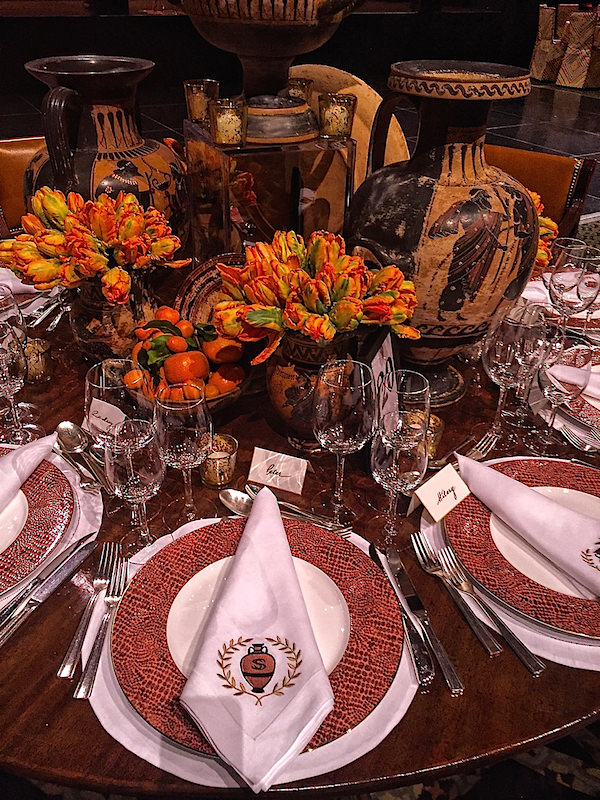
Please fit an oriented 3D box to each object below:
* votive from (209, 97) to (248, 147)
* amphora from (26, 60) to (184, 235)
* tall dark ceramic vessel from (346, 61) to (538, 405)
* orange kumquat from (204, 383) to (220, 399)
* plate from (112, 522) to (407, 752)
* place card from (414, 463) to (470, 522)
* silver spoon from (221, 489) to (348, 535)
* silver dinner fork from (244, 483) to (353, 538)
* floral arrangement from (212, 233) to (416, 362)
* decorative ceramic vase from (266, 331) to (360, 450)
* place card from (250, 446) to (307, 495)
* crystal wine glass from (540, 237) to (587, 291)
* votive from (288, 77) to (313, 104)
[{"bbox_3d":[-0.114,-0.443,1.073,0.060,0.063,0.060,-1,34,-5],"label":"votive"},{"bbox_3d":[-0.378,-0.390,1.324,0.331,0.493,0.331,22,39,27],"label":"amphora"},{"bbox_3d":[0.232,-0.257,1.122,0.335,0.540,0.315,-23,42,-32],"label":"tall dark ceramic vessel"},{"bbox_3d":[-0.137,-0.014,1.048,0.027,0.026,0.029,2,34,0],"label":"orange kumquat"},{"bbox_3d":[-0.047,0.263,0.790,0.335,0.024,0.335,1,34,-1],"label":"plate"},{"bbox_3d":[0.204,0.139,0.968,0.047,0.050,0.089,29,42,34],"label":"place card"},{"bbox_3d":[-0.024,0.158,0.949,0.200,0.022,0.042,13,35,17],"label":"silver spoon"},{"bbox_3d":[-0.005,0.155,0.956,0.178,0.022,0.023,22,38,26],"label":"silver dinner fork"},{"bbox_3d":[0.024,-0.149,0.962,0.300,0.180,0.270,2,34,0],"label":"floral arrangement"},{"bbox_3d":[0.031,-0.024,1.057,0.158,0.214,0.158,3,34,2],"label":"decorative ceramic vase"},{"bbox_3d":[-0.027,0.099,1.015,0.085,0.044,0.055,13,35,16],"label":"place card"},{"bbox_3d":[0.528,-0.218,1.374,0.084,0.213,0.084,15,36,18],"label":"crystal wine glass"},{"bbox_3d":[-0.002,-0.577,1.266,0.061,0.063,0.061,2,34,0],"label":"votive"}]

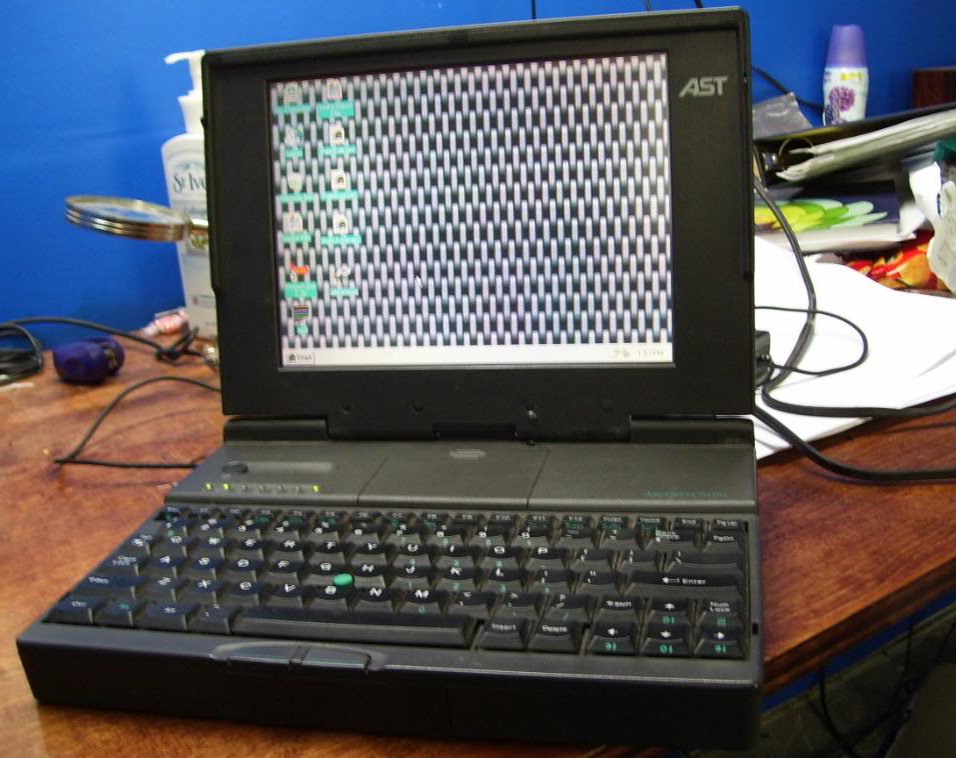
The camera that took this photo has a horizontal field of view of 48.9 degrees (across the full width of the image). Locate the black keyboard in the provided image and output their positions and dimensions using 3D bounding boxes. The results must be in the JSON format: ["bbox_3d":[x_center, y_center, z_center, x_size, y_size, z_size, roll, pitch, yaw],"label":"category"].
[{"bbox_3d":[-0.030,0.095,0.445,0.289,0.030,0.122,-1,20,14],"label":"black keyboard"}]

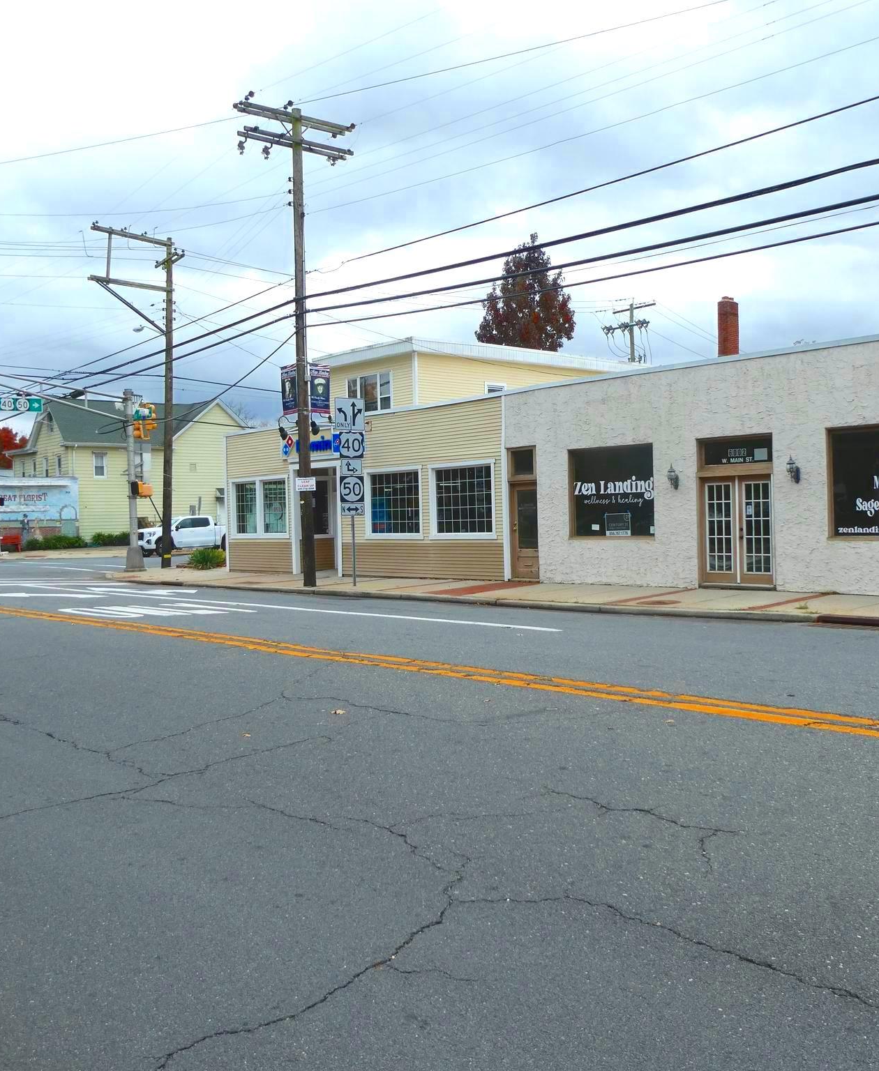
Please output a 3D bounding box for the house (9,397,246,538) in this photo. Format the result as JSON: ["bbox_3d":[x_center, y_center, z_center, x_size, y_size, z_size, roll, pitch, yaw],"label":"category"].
[{"bbox_3d":[-21.149,-4.217,70.222,14.632,9.958,9.114,-2,1,-42],"label":"house"}]

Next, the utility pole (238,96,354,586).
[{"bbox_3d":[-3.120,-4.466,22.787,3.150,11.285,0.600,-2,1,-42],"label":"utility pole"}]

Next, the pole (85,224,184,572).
[{"bbox_3d":[-11.010,-4.865,35.611,3.100,12.200,1.900,-2,1,-42],"label":"pole"}]

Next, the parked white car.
[{"bbox_3d":[-12.650,0.043,50.090,5.880,1.920,2.060,-2,2,-45],"label":"parked white car"}]

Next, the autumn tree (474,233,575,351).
[{"bbox_3d":[3.667,-6.520,44.861,6.300,14.329,6.300,-2,1,-42],"label":"autumn tree"}]

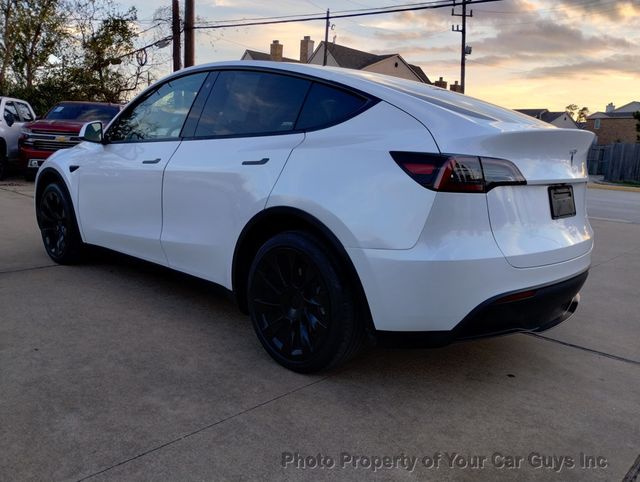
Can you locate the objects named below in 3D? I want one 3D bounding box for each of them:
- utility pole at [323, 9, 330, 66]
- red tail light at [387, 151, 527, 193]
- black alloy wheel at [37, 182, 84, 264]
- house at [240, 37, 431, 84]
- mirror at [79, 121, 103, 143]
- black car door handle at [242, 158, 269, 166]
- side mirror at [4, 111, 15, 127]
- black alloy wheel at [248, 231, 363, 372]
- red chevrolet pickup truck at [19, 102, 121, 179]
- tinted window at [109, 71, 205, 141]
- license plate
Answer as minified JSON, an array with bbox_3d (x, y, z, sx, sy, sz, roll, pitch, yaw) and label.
[{"bbox_3d":[0.346,-11.220,37.960,0.300,10.780,0.300,2,10,0],"label":"utility pole"},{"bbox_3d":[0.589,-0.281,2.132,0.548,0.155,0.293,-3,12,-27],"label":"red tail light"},{"bbox_3d":[-2.162,-0.147,4.530,0.710,0.710,0.250,12,14,42],"label":"black alloy wheel"},{"bbox_3d":[1.200,-10.726,39.878,14.500,9.200,11.000,2,10,0],"label":"house"},{"bbox_3d":[-1.612,-0.784,3.720,0.140,0.160,0.215,12,14,42],"label":"mirror"},{"bbox_3d":[-0.323,-0.398,2.605,0.215,0.045,0.030,12,14,42],"label":"black car door handle"},{"bbox_3d":[-7.538,-2.945,12.600,0.260,0.300,0.200,2,10,0],"label":"side mirror"},{"bbox_3d":[-0.049,0.291,2.607,0.710,0.710,0.250,12,14,42],"label":"black alloy wheel"},{"bbox_3d":[-5.823,-2.650,13.760,2.060,1.920,5.880,1,11,-8],"label":"red chevrolet pickup truck"},{"bbox_3d":[-1.140,-0.902,3.557,1.030,0.510,0.070,12,-11,42],"label":"tinted window"},{"bbox_3d":[1.181,-0.189,2.517,0.020,0.160,0.310,-7,1,44],"label":"license plate"}]

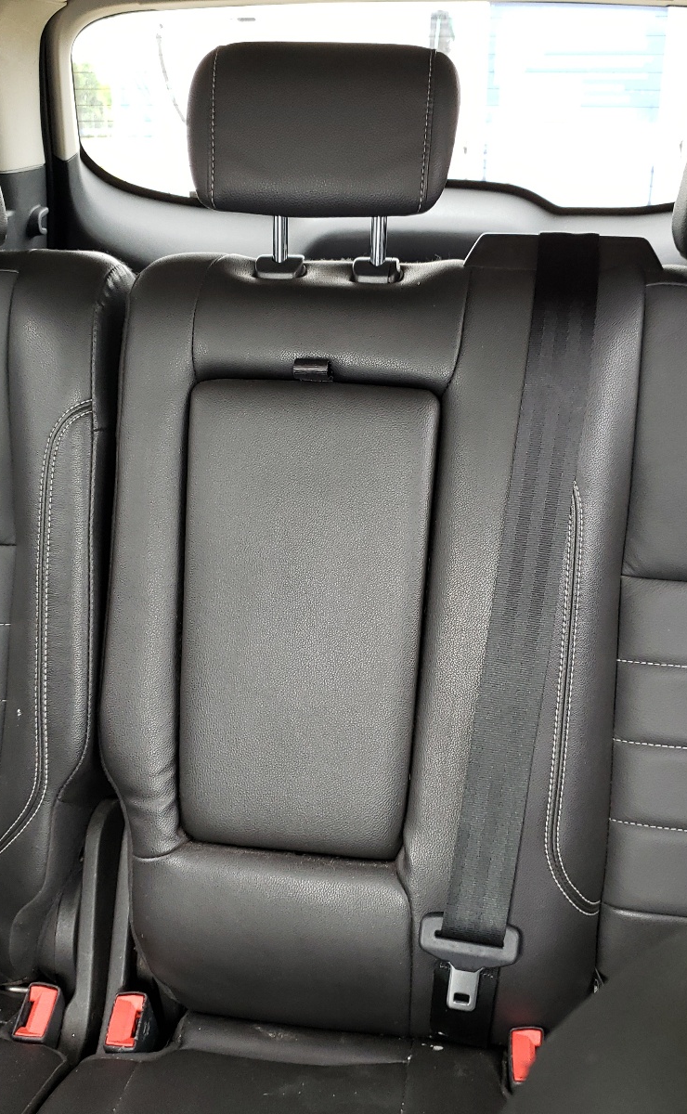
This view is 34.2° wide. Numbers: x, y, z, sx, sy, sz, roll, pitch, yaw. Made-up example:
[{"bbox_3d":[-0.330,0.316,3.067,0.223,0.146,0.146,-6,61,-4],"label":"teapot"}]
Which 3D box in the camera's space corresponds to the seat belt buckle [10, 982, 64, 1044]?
[{"bbox_3d":[-0.236,0.370,0.883,0.026,0.050,0.042,4,46,7],"label":"seat belt buckle"}]

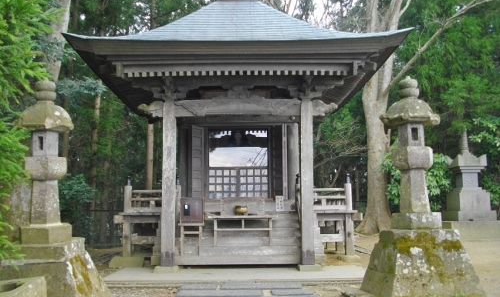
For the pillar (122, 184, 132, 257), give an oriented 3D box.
[{"bbox_3d":[-2.568,1.523,9.813,0.164,1.532,0.164,0,-6,-1],"label":"pillar"}]

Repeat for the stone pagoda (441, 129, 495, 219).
[{"bbox_3d":[6.744,0.806,14.382,1.120,2.797,1.120,0,-6,0],"label":"stone pagoda"}]

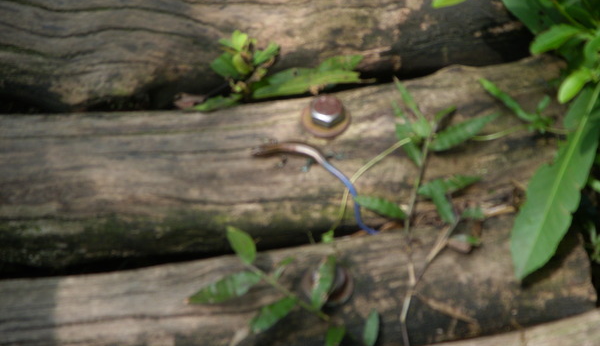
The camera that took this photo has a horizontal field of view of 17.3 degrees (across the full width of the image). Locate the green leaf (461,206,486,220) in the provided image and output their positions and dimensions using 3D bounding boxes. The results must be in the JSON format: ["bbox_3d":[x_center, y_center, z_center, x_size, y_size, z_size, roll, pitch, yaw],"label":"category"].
[{"bbox_3d":[0.110,0.026,1.254,0.017,0.004,0.010,-4,46,-14],"label":"green leaf"}]

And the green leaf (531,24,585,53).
[{"bbox_3d":[0.163,-0.083,1.258,0.035,0.006,0.015,-21,50,-13],"label":"green leaf"}]

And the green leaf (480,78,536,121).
[{"bbox_3d":[0.136,-0.048,1.283,0.044,0.006,0.010,37,54,13],"label":"green leaf"}]

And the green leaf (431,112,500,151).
[{"bbox_3d":[0.105,-0.027,1.265,0.050,0.006,0.014,-26,52,-16],"label":"green leaf"}]

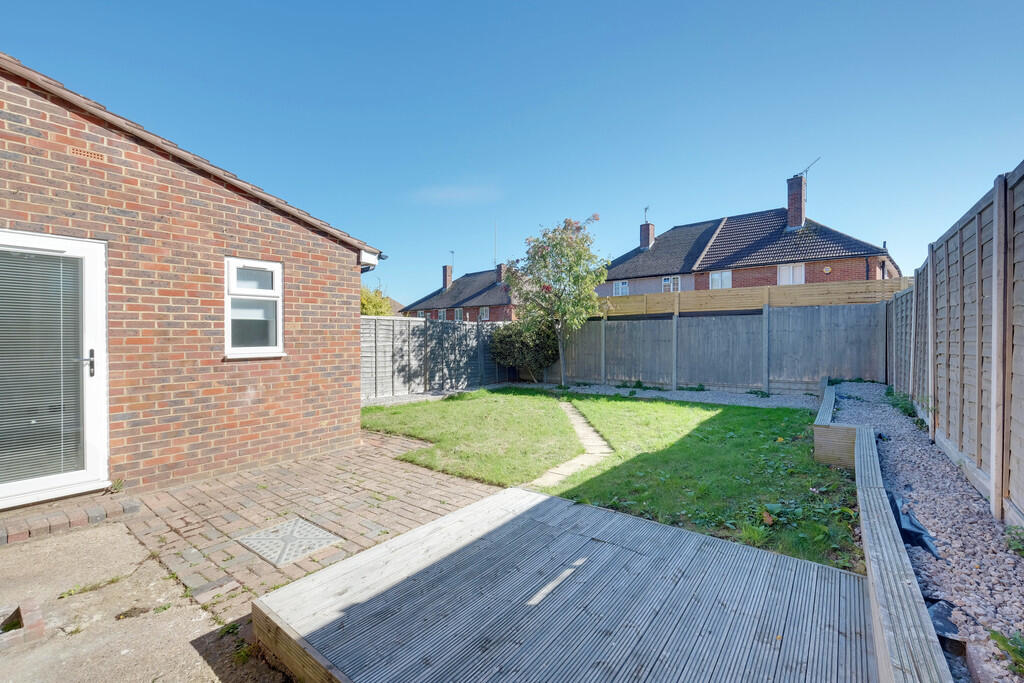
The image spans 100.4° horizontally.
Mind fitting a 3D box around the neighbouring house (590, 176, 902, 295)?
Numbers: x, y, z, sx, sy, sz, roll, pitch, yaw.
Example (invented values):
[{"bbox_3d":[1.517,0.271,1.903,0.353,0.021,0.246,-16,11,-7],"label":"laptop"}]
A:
[{"bbox_3d":[11.840,-3.240,23.600,13.900,9.200,9.200,1,1,43],"label":"neighbouring house"}]

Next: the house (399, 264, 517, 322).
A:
[{"bbox_3d":[-2.030,-2.320,36.600,13.800,8.800,9.200,1,1,43],"label":"house"}]

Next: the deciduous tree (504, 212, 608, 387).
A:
[{"bbox_3d":[1.300,-1.240,13.000,3.050,5.200,2.900,0,1,0],"label":"deciduous tree"}]

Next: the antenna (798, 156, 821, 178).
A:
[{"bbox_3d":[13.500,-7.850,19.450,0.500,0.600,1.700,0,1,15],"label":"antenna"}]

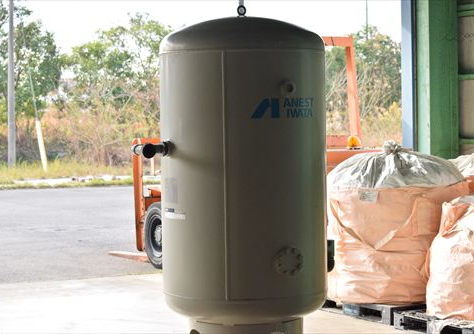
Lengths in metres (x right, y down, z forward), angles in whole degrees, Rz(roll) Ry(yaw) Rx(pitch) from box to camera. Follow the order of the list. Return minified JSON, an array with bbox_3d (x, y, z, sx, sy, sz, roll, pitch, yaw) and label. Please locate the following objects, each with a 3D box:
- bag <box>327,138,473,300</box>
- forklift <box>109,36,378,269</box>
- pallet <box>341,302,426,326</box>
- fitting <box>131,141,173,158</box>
[{"bbox_3d":[1.356,0.428,9.689,1.130,1.310,1.130,-2,3,-33],"label":"bag"},{"bbox_3d":[-0.127,-0.096,11.601,1.150,2.250,3.600,-2,3,-36],"label":"forklift"},{"bbox_3d":[1.365,1.152,9.717,1.040,0.138,1.040,-2,3,-33],"label":"pallet"},{"bbox_3d":[-0.501,-0.101,6.750,0.205,0.105,0.190,-2,3,-30],"label":"fitting"}]

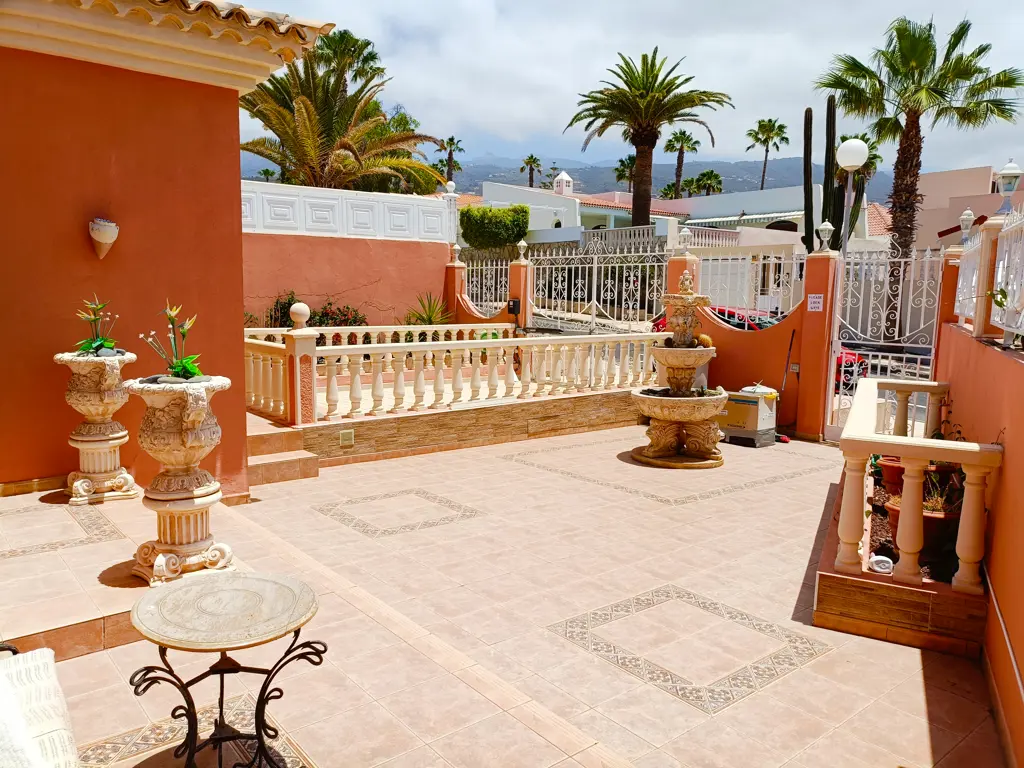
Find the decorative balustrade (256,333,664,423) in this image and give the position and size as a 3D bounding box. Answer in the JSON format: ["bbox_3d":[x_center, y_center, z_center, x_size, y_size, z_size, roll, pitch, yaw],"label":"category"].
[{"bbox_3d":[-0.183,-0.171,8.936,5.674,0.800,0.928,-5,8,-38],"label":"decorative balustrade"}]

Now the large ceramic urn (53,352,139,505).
[{"bbox_3d":[-2.619,0.258,4.687,0.520,0.910,0.520,-5,8,-38],"label":"large ceramic urn"}]

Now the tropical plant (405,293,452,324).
[{"bbox_3d":[-1.383,-1.082,12.400,0.850,0.950,0.850,1,6,0],"label":"tropical plant"}]

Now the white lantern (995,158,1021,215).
[{"bbox_3d":[3.283,-1.307,4.880,0.165,0.370,0.165,4,7,27],"label":"white lantern"}]

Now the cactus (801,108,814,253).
[{"bbox_3d":[5.169,-2.607,13.107,0.230,4.400,0.220,0,6,0],"label":"cactus"}]

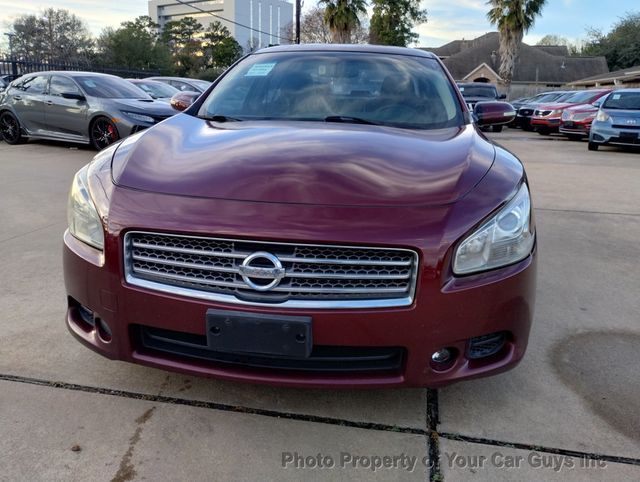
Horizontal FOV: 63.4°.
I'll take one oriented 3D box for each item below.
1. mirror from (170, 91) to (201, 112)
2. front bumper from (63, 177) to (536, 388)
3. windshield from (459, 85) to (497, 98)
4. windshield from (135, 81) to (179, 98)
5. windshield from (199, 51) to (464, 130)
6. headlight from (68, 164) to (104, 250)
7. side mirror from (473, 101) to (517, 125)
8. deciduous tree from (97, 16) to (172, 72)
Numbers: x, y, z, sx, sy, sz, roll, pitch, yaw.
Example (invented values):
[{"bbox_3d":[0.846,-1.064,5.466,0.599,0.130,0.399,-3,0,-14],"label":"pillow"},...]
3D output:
[{"bbox_3d":[-0.807,-0.844,3.197,0.240,0.150,0.160,4,16,8],"label":"mirror"},{"bbox_3d":[-0.138,0.128,1.849,1.820,0.610,0.600,4,16,8],"label":"front bumper"},{"bbox_3d":[5.935,-5.640,19.600,1.450,0.500,0.500,5,16,12],"label":"windshield"},{"bbox_3d":[-3.909,-3.793,13.105,0.900,0.470,1.420,8,17,21],"label":"windshield"},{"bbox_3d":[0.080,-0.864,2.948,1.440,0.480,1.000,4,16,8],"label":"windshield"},{"bbox_3d":[-0.844,-0.148,1.947,0.320,0.260,0.440,4,16,8],"label":"headlight"},{"bbox_3d":[0.992,-0.725,2.948,0.240,0.150,0.160,4,16,8],"label":"side mirror"},{"bbox_3d":[-12.704,-12.388,36.094,5.290,6.000,5.290,-4,16,-18],"label":"deciduous tree"}]

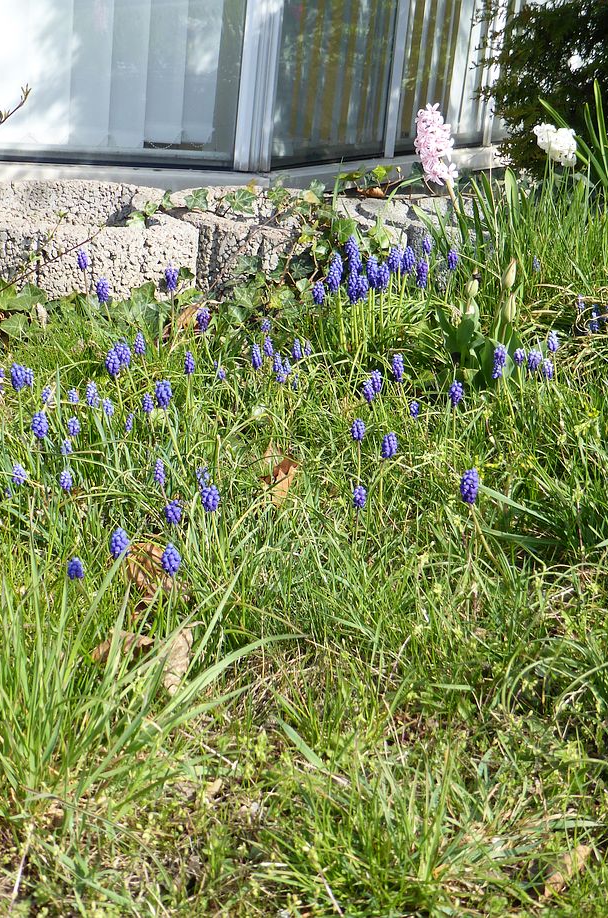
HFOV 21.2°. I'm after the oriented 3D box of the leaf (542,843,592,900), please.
[{"bbox_3d":[0.192,0.302,1.190,0.036,0.026,0.040,6,17,0],"label":"leaf"}]

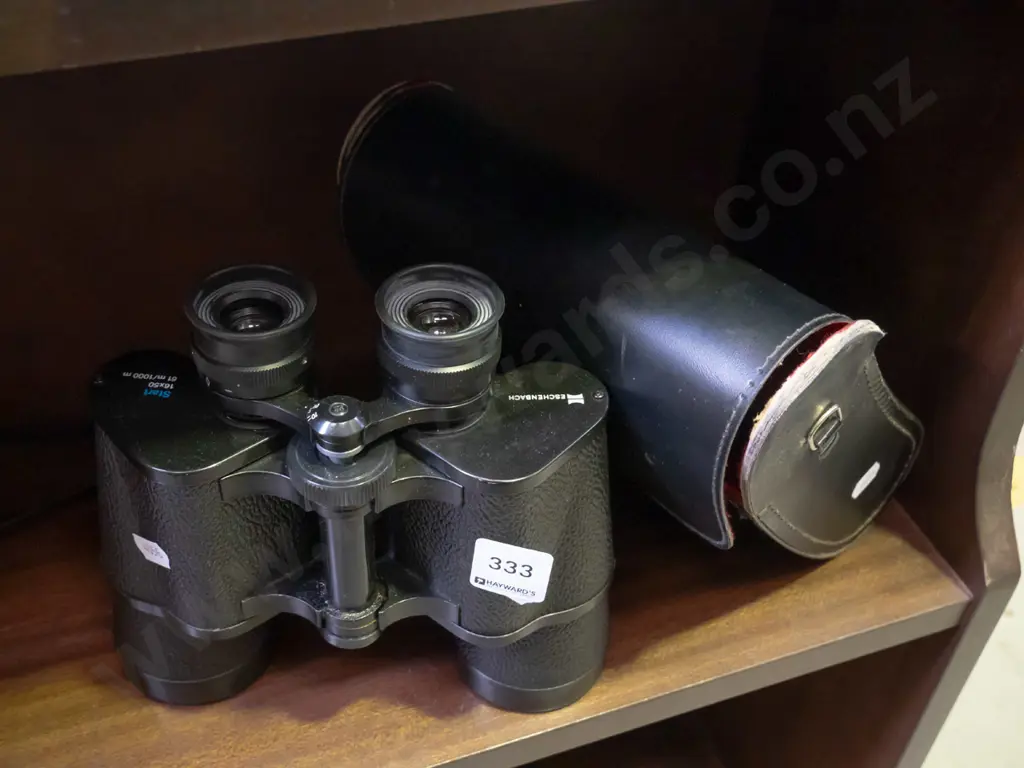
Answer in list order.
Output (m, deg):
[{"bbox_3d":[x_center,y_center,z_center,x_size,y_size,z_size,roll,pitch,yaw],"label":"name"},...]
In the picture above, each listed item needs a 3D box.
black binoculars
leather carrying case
[{"bbox_3d":[-0.052,0.036,0.415,0.182,0.171,0.072,2,40,-2],"label":"black binoculars"},{"bbox_3d":[0.046,-0.019,0.510,0.216,0.182,0.092,37,93,33],"label":"leather carrying case"}]

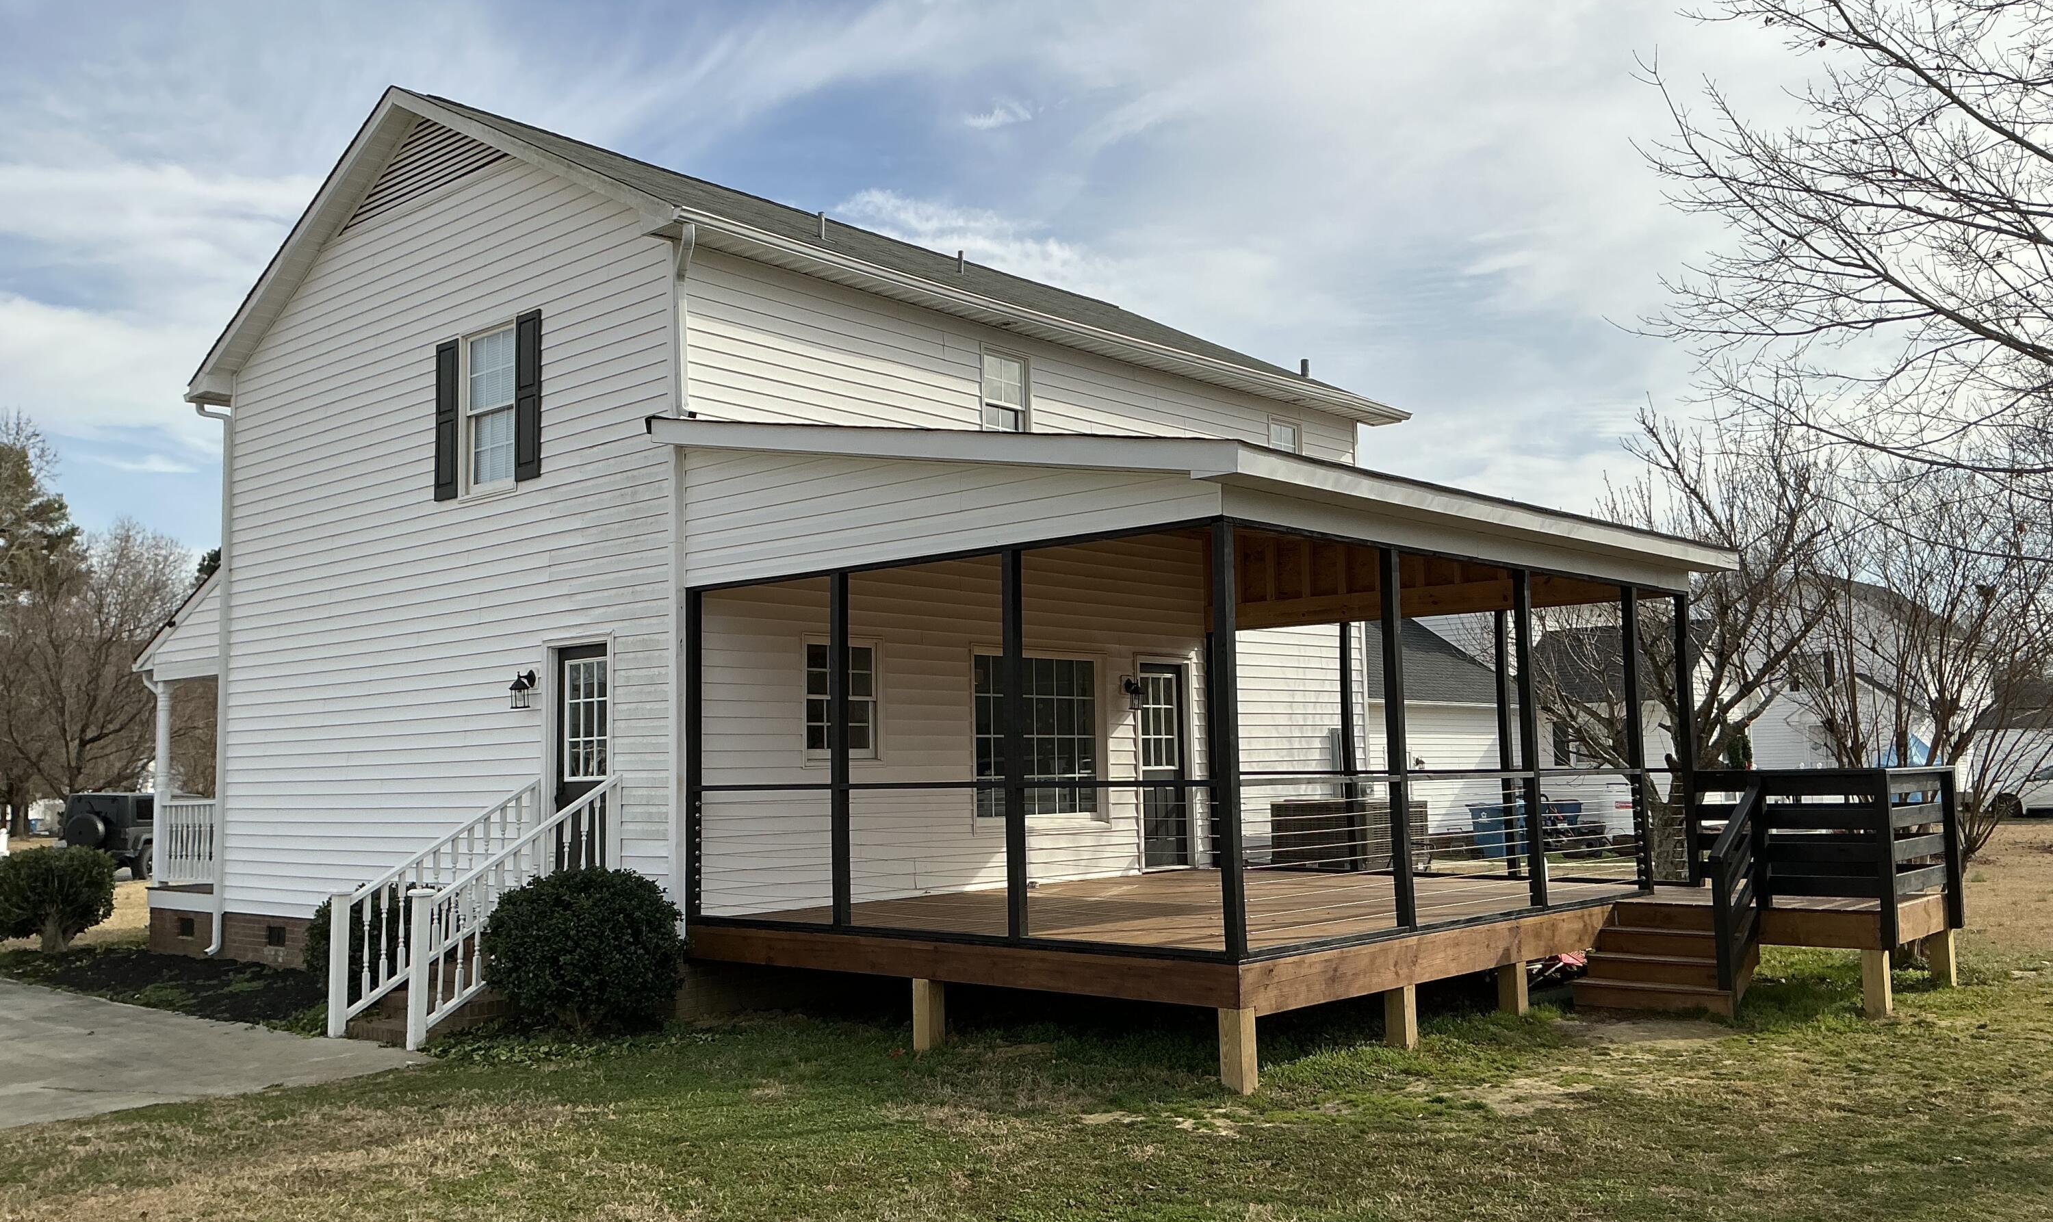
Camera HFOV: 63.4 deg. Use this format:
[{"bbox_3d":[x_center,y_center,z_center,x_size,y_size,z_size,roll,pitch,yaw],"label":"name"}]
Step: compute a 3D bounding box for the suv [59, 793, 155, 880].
[{"bbox_3d":[-19.100,4.926,36.703,1.880,1.840,4.500,-2,-5,7],"label":"suv"}]

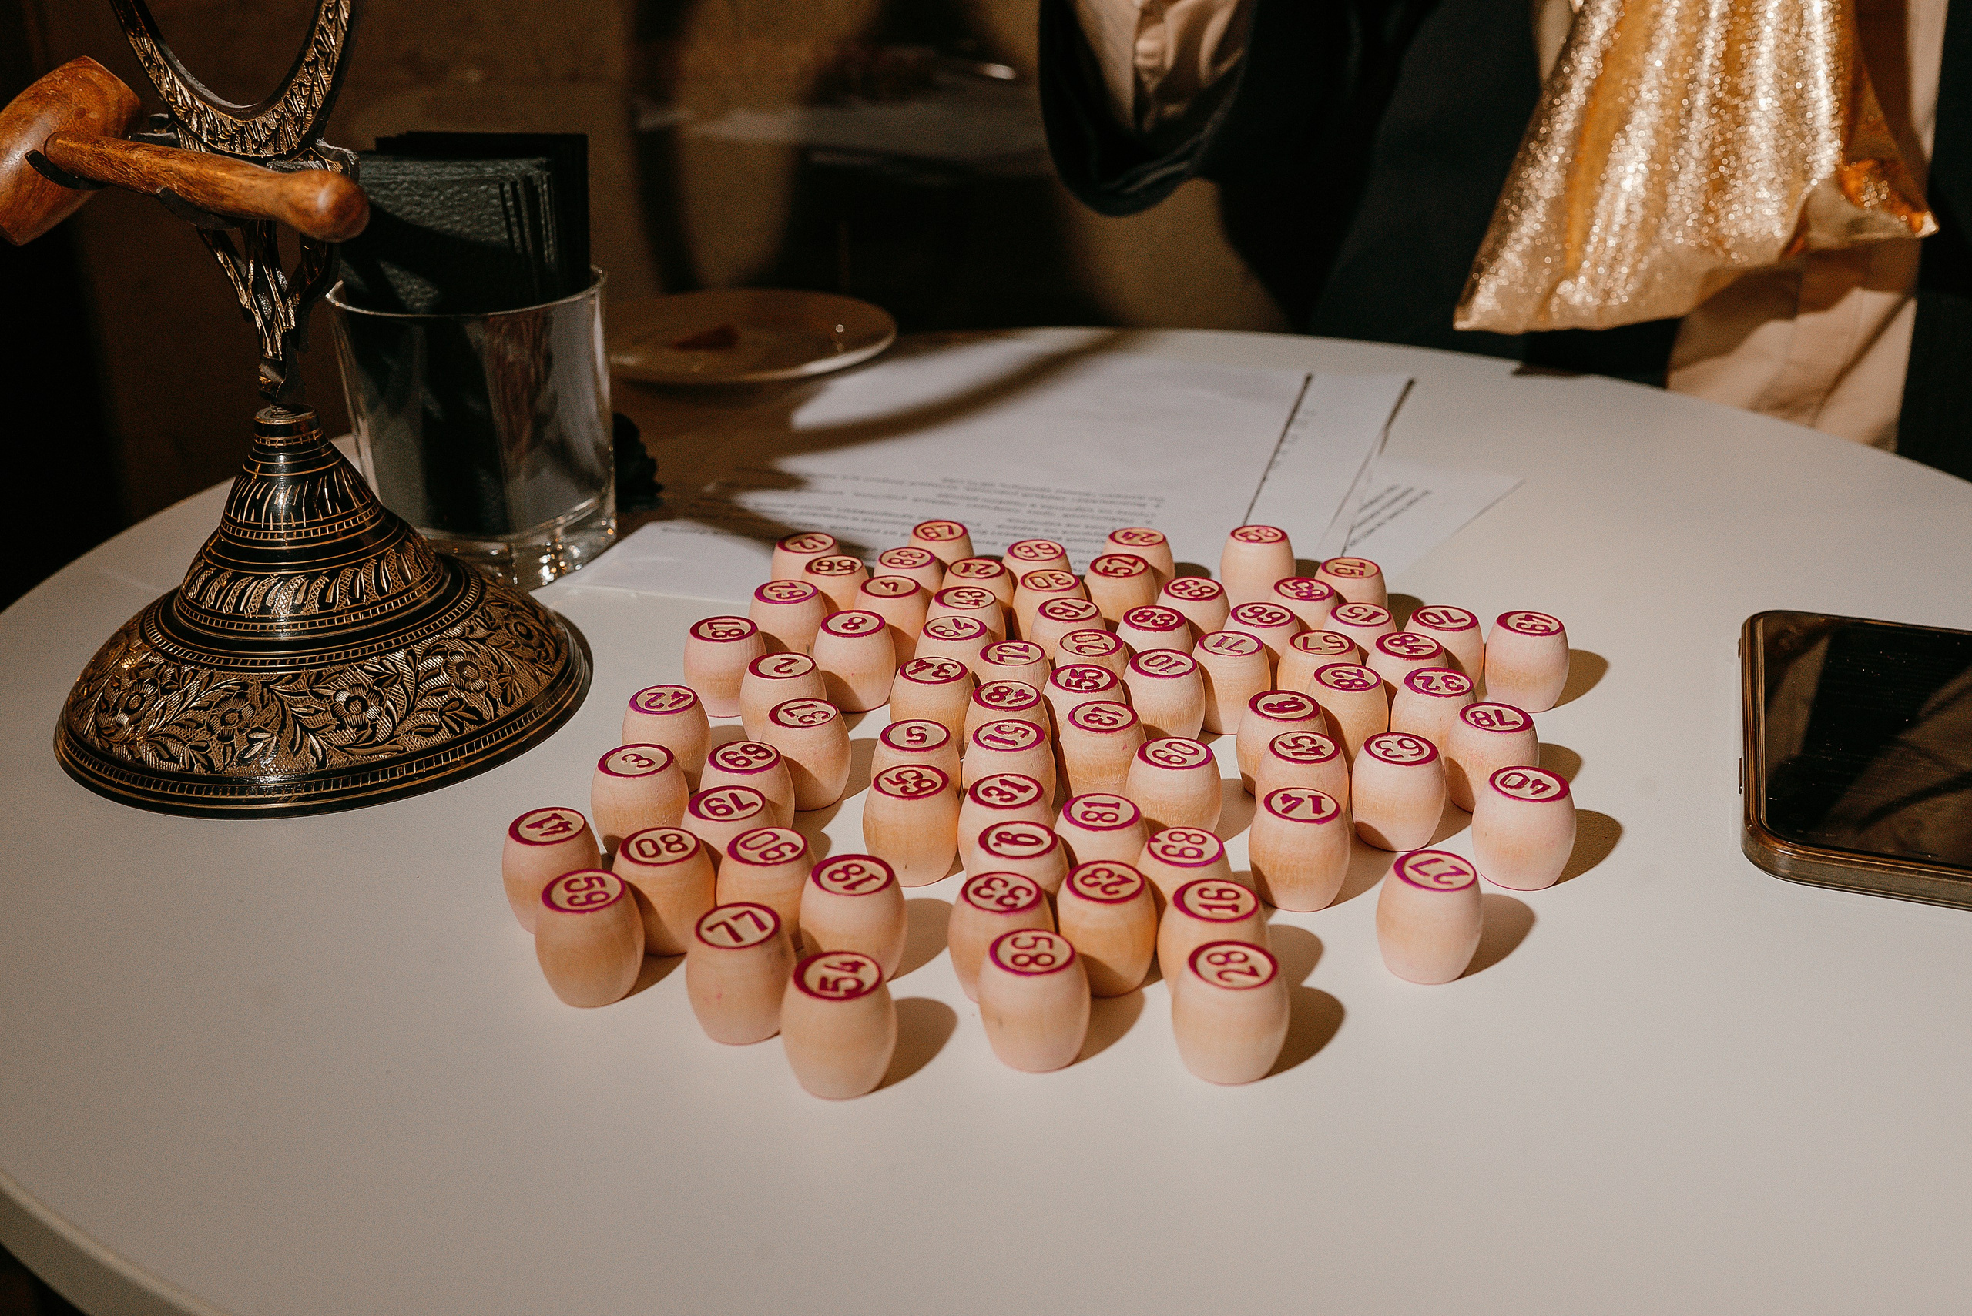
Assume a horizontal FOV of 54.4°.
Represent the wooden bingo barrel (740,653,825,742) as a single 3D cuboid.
[{"bbox_3d":[-0.055,0.013,0.522,0.024,0.024,0.024,-1,24,0],"label":"wooden bingo barrel"}]

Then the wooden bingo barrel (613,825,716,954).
[{"bbox_3d":[-0.072,0.053,0.433,0.023,0.024,0.023,-1,25,0],"label":"wooden bingo barrel"}]

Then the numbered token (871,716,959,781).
[{"bbox_3d":[-0.017,0.030,0.484,0.023,0.023,0.023,-1,24,0],"label":"numbered token"}]

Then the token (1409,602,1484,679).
[{"bbox_3d":[0.128,0.000,0.538,0.023,0.023,0.023,-1,24,0],"label":"token"}]

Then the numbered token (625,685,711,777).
[{"bbox_3d":[-0.083,0.021,0.498,0.023,0.023,0.023,-1,24,0],"label":"numbered token"}]

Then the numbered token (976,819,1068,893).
[{"bbox_3d":[0.007,0.052,0.439,0.023,0.024,0.023,-1,24,1],"label":"numbered token"}]

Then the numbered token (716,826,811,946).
[{"bbox_3d":[-0.049,0.054,0.439,0.023,0.024,0.023,-1,24,1],"label":"numbered token"}]

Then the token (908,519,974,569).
[{"bbox_3d":[-0.015,-0.030,0.612,0.023,0.024,0.023,-1,25,0],"label":"token"}]

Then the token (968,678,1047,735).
[{"bbox_3d":[0.006,0.020,0.497,0.023,0.023,0.023,-1,24,0],"label":"token"}]

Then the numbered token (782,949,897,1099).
[{"bbox_3d":[-0.029,0.074,0.385,0.023,0.024,0.023,-1,25,0],"label":"numbered token"}]

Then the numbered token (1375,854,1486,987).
[{"bbox_3d":[0.097,0.057,0.420,0.023,0.024,0.023,-1,25,0],"label":"numbered token"}]

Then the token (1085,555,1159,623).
[{"bbox_3d":[0.040,-0.017,0.578,0.023,0.023,0.023,-1,24,0],"label":"token"}]

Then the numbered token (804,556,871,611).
[{"bbox_3d":[-0.046,-0.017,0.597,0.023,0.024,0.023,-1,24,1],"label":"numbered token"}]

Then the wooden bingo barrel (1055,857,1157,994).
[{"bbox_3d":[0.026,0.059,0.421,0.023,0.024,0.023,1,24,4],"label":"wooden bingo barrel"}]

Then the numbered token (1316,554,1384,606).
[{"bbox_3d":[0.111,-0.017,0.584,0.023,0.023,0.023,-1,24,0],"label":"numbered token"}]

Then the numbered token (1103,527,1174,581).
[{"bbox_3d":[0.048,-0.027,0.613,0.023,0.024,0.023,2,24,4],"label":"numbered token"}]

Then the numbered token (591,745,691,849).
[{"bbox_3d":[-0.085,0.036,0.472,0.024,0.024,0.024,-1,24,0],"label":"numbered token"}]

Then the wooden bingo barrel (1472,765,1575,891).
[{"bbox_3d":[0.128,0.040,0.455,0.023,0.024,0.023,-1,25,0],"label":"wooden bingo barrel"}]

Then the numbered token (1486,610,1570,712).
[{"bbox_3d":[0.153,0.001,0.542,0.023,0.024,0.023,-1,24,1],"label":"numbered token"}]

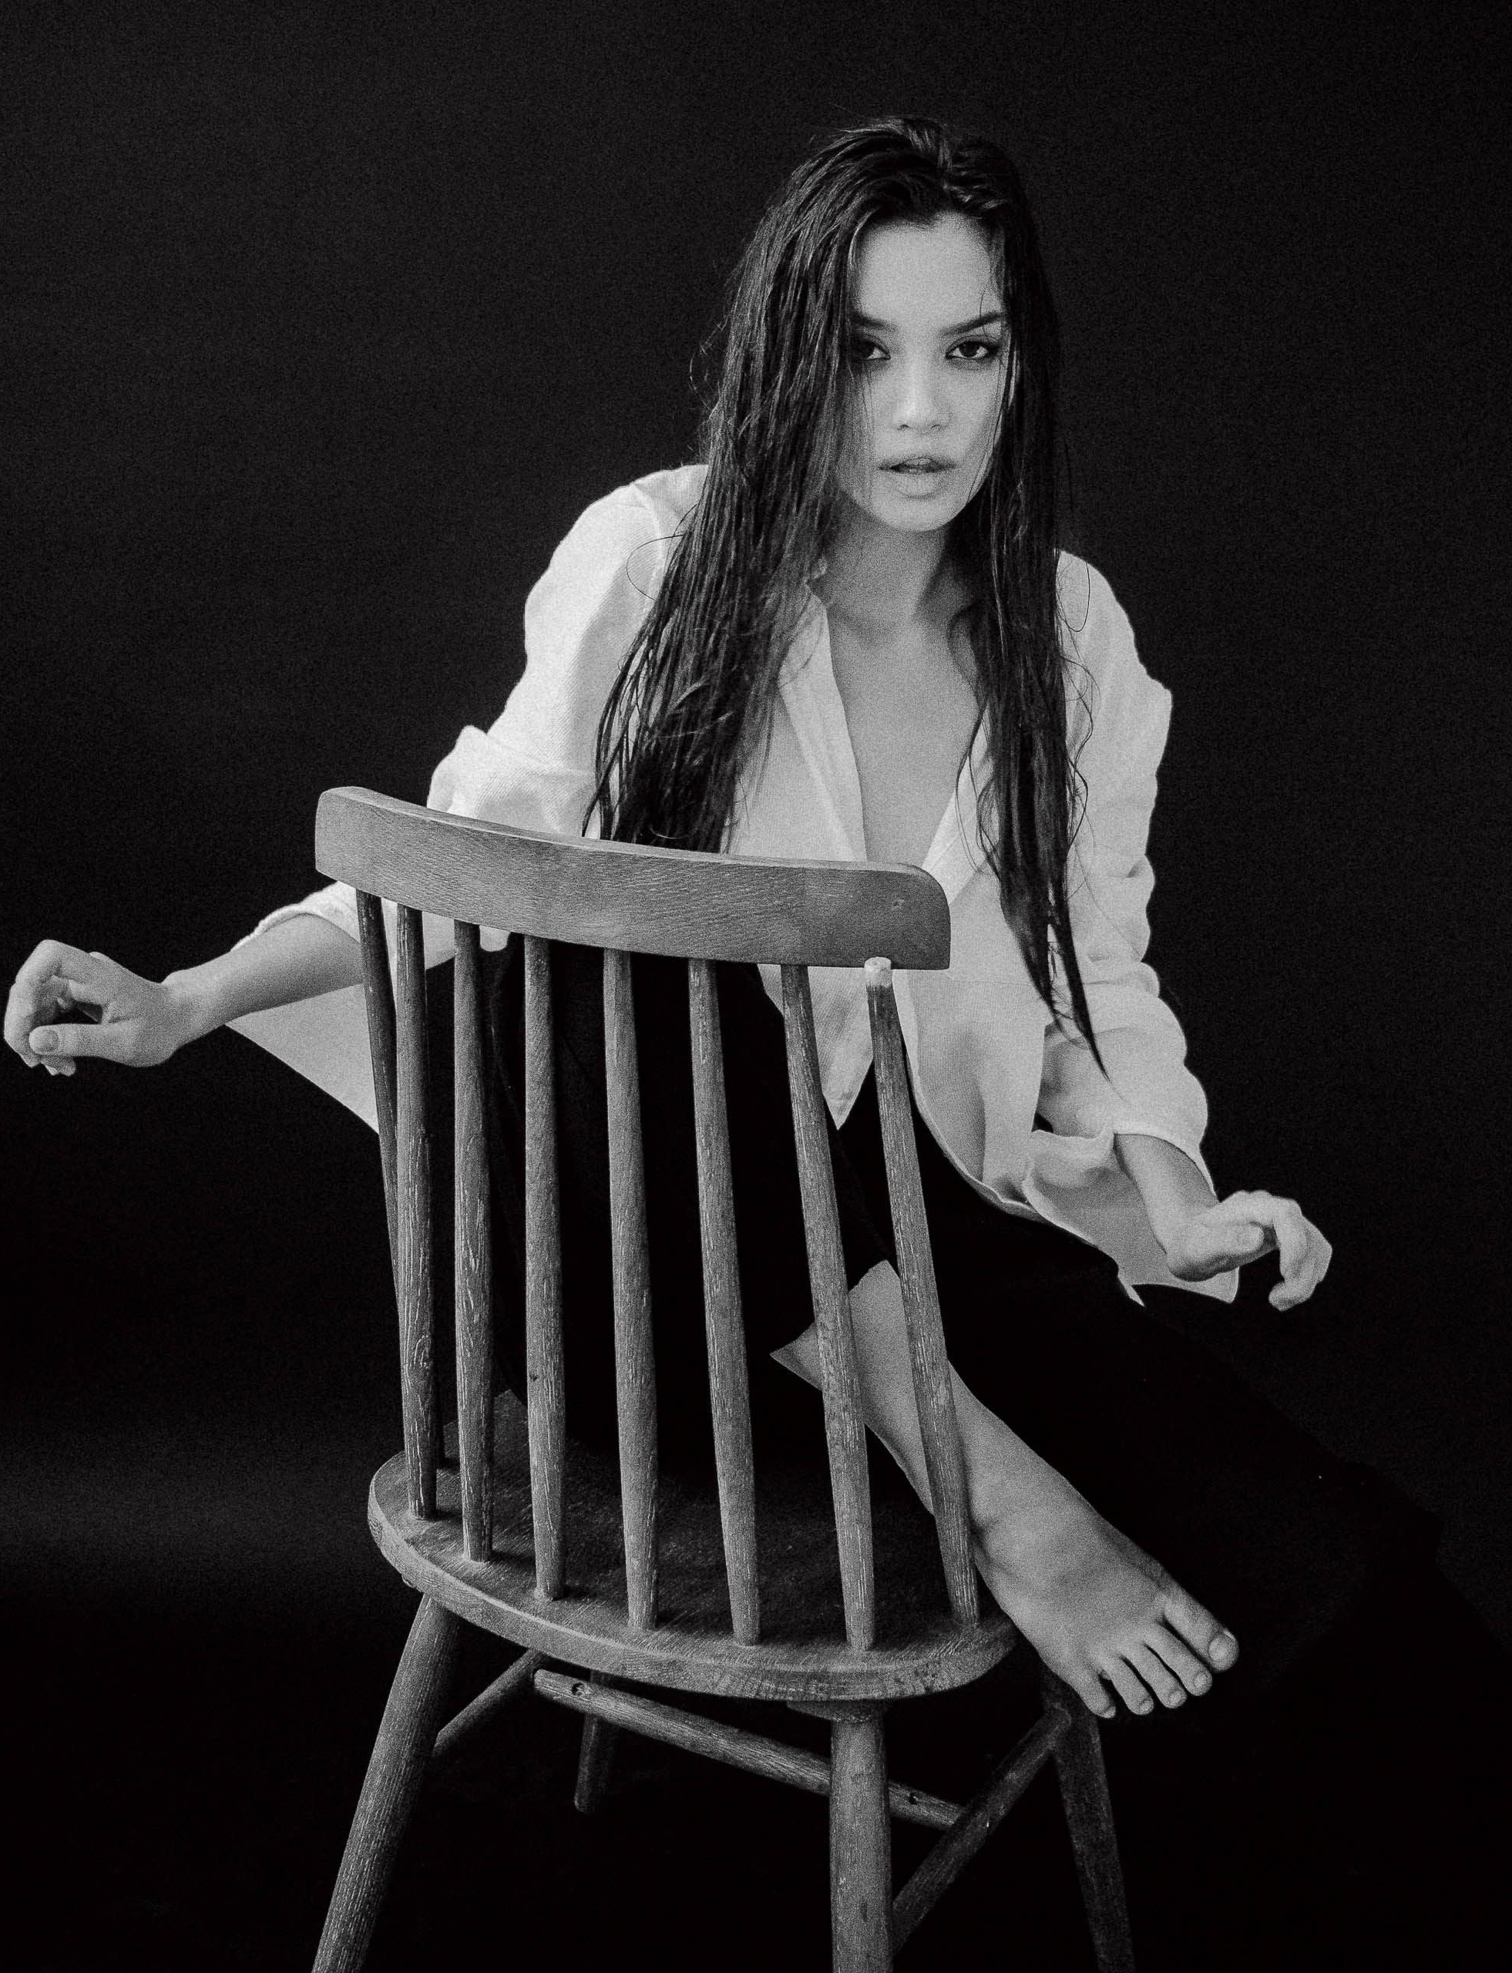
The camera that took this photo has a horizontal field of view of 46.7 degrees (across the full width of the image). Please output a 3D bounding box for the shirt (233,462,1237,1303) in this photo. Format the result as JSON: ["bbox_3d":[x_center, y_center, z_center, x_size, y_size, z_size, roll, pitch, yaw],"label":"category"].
[{"bbox_3d":[-0.016,-0.082,1.270,0.660,0.550,0.420,-2,19,-2],"label":"shirt"}]

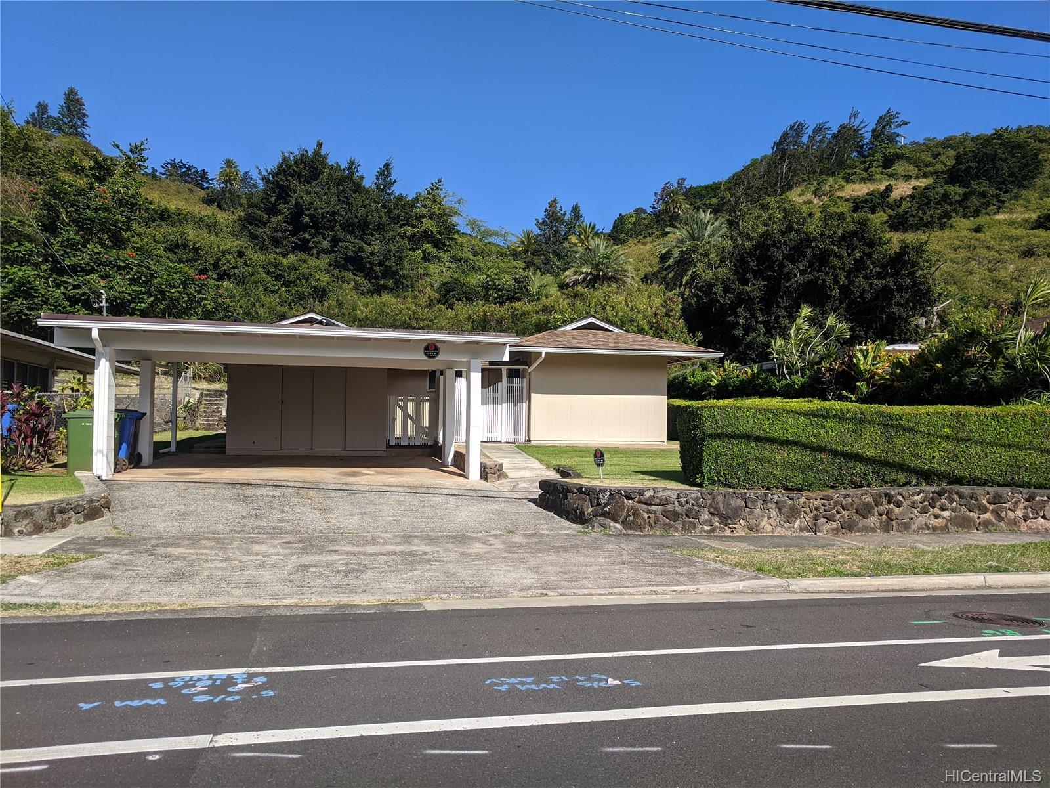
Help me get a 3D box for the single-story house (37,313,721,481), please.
[{"bbox_3d":[-2.302,-0.207,20.775,13.600,3.730,15.650,1,-2,-12],"label":"single-story house"}]

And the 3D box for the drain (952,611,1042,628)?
[{"bbox_3d":[4.287,2.061,7.149,0.715,0.040,0.715,1,-3,-12],"label":"drain"}]

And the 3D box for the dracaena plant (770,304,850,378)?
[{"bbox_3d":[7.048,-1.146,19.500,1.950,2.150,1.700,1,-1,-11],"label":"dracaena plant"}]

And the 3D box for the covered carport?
[{"bbox_3d":[-4.486,0.226,16.086,7.340,2.560,7.450,1,-2,-12],"label":"covered carport"}]

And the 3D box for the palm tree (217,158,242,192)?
[{"bbox_3d":[-52.429,-38.481,139.990,4.500,6.800,4.500,1,-2,-12],"label":"palm tree"}]

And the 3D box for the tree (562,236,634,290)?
[{"bbox_3d":[5.641,-9.702,60.988,5.500,5.000,5.500,1,-2,-12],"label":"tree"}]

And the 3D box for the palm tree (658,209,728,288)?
[{"bbox_3d":[13.183,-11.065,61.991,5.500,6.800,5.500,1,-2,-12],"label":"palm tree"}]

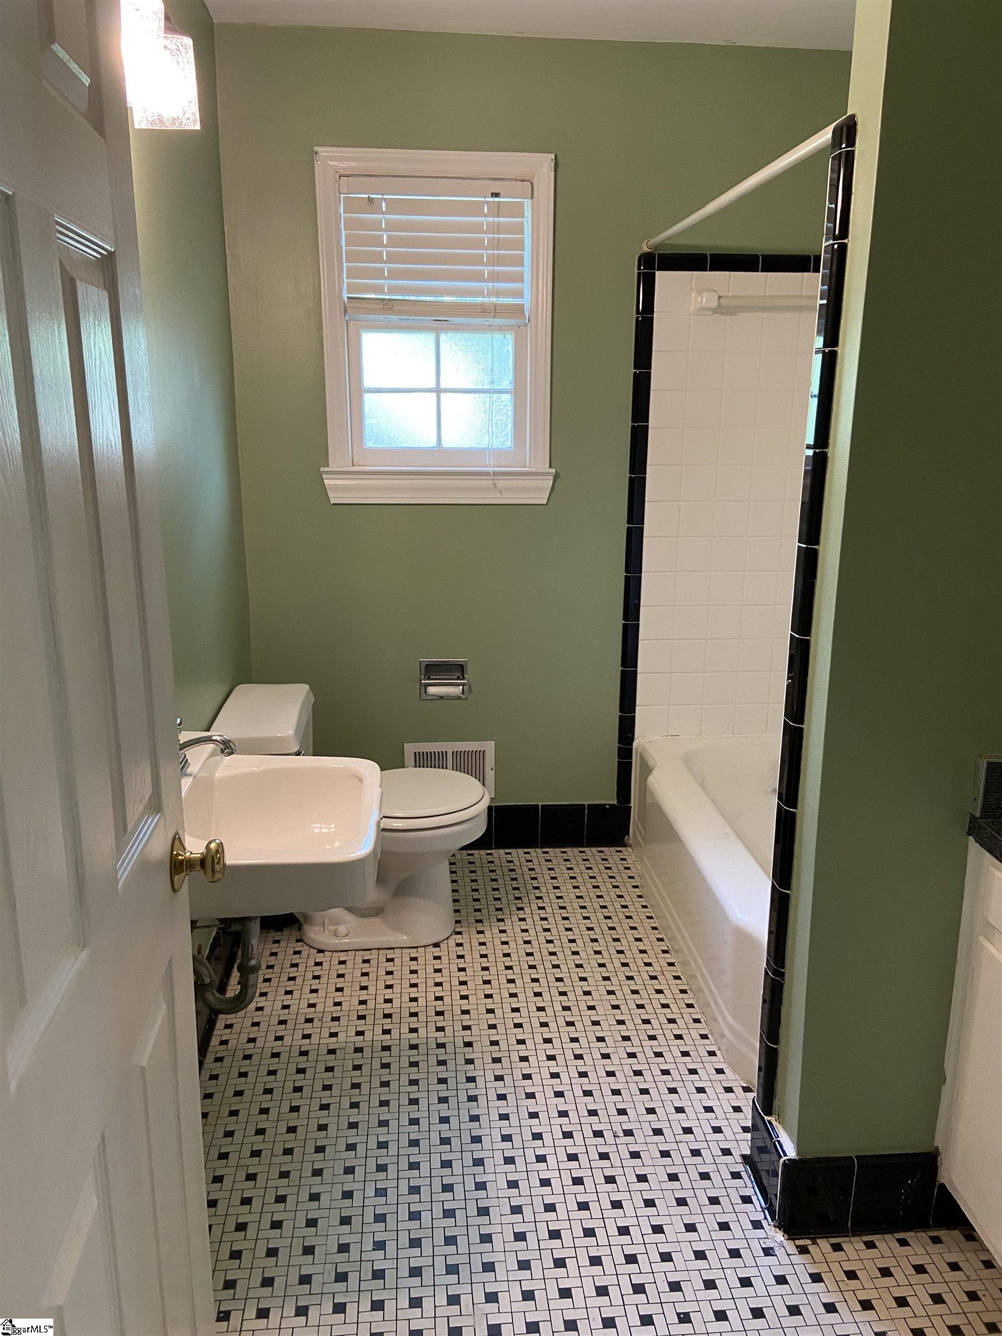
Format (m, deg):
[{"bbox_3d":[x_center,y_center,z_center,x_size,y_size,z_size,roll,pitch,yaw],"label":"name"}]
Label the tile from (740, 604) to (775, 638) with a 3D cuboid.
[{"bbox_3d":[0.820,-0.146,3.206,0.108,0.108,0.010,0,15,-4],"label":"tile"}]

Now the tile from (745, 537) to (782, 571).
[{"bbox_3d":[0.820,-0.356,3.136,0.108,0.108,0.009,-1,15,-5],"label":"tile"}]

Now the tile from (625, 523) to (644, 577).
[{"bbox_3d":[0.415,-0.366,3.128,0.050,0.151,0.012,-1,15,-4],"label":"tile"}]

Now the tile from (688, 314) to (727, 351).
[{"bbox_3d":[0.612,-0.995,2.977,0.108,0.108,0.009,-1,15,-4],"label":"tile"}]

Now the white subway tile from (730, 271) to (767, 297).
[{"bbox_3d":[0.722,-1.099,2.945,0.108,0.111,0.010,-1,15,-4],"label":"white subway tile"}]

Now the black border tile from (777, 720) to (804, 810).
[{"bbox_3d":[0.498,0.166,1.730,0.016,0.152,0.052,-1,15,-5],"label":"black border tile"}]

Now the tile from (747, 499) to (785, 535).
[{"bbox_3d":[0.821,-0.462,3.108,0.108,0.108,0.009,-1,15,-5],"label":"tile"}]

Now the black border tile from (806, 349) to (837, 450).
[{"bbox_3d":[0.504,-0.421,1.574,0.016,0.152,0.052,-1,15,-5],"label":"black border tile"}]

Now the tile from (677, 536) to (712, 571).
[{"bbox_3d":[0.602,-0.354,3.118,0.108,0.108,0.009,-1,15,-5],"label":"tile"}]

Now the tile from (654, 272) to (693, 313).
[{"bbox_3d":[0.512,-1.115,2.977,0.110,0.110,0.010,-1,15,-5],"label":"tile"}]

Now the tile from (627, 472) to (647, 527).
[{"bbox_3d":[0.415,-0.512,3.078,0.056,0.150,0.012,-1,15,-4],"label":"tile"}]

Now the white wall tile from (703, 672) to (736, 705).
[{"bbox_3d":[0.707,0.067,3.239,0.108,0.108,0.009,-1,15,-5],"label":"white wall tile"}]

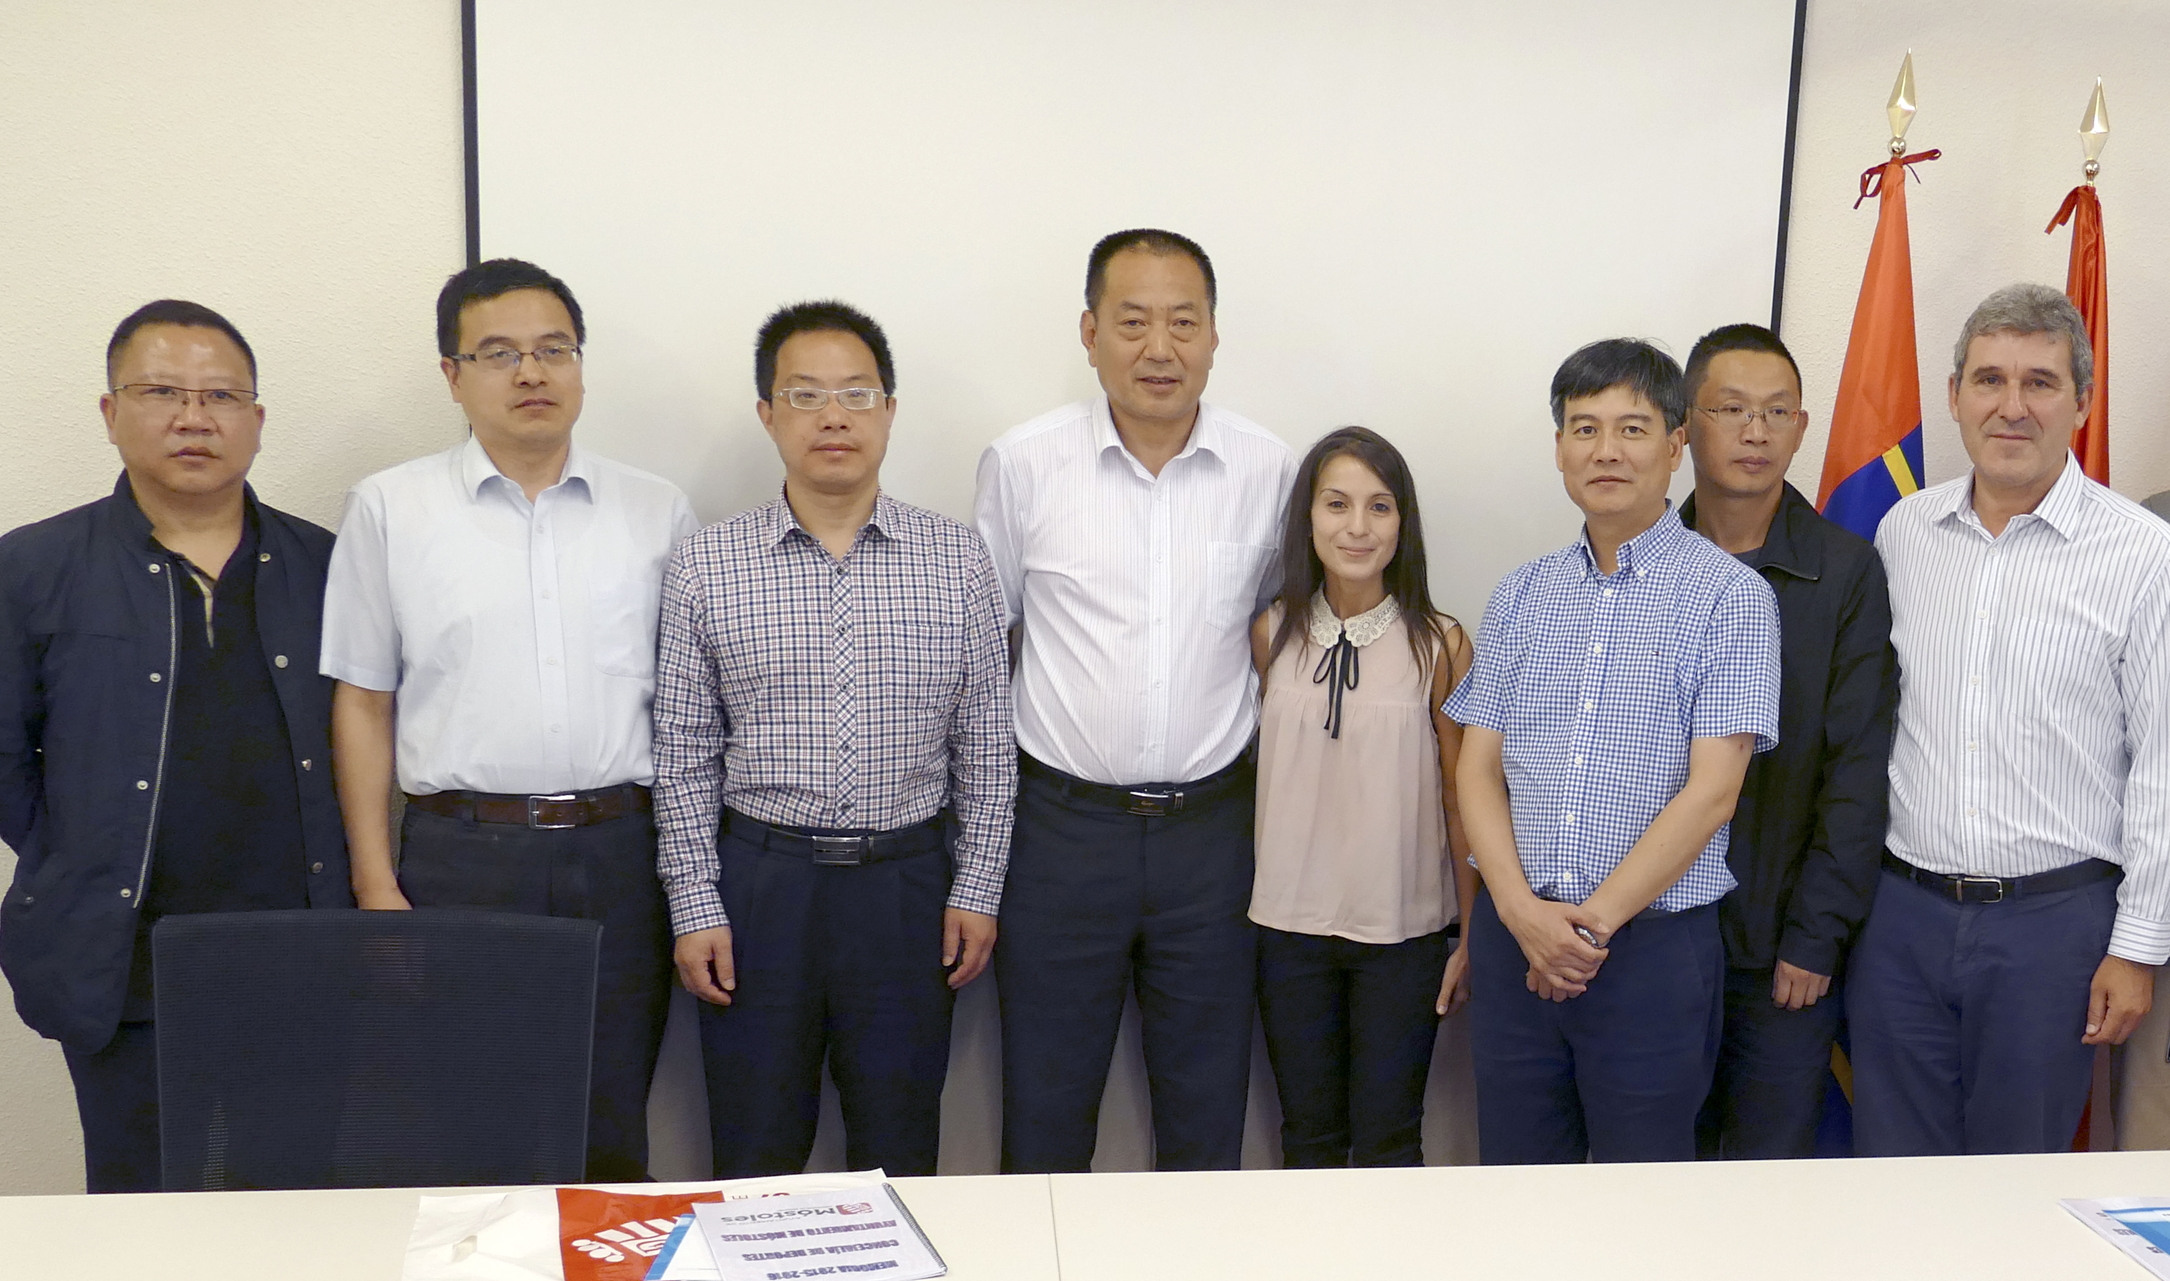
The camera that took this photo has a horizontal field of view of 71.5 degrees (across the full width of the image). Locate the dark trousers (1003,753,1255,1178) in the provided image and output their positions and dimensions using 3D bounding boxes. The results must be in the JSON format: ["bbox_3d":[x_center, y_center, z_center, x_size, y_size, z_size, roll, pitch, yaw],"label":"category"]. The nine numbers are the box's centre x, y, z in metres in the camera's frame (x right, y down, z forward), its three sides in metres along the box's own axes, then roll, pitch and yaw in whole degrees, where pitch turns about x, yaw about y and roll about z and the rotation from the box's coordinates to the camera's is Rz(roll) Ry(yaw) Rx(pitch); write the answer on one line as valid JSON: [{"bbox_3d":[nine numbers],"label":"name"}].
[{"bbox_3d":[0.060,0.704,2.202,0.385,1.046,0.290,1,7,-7],"label":"dark trousers"}]

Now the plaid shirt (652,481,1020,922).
[{"bbox_3d":[-0.342,0.095,2.060,0.490,0.600,0.280,1,7,-9],"label":"plaid shirt"}]

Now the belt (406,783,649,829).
[{"bbox_3d":[-0.788,0.231,2.140,0.355,0.055,0.270,-1,7,-22],"label":"belt"}]

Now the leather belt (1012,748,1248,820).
[{"bbox_3d":[0.071,0.205,2.140,0.345,0.060,0.270,1,7,-7],"label":"leather belt"}]

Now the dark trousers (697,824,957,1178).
[{"bbox_3d":[-0.363,0.738,2.157,0.365,0.963,0.280,1,7,-9],"label":"dark trousers"}]

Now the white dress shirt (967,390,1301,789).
[{"bbox_3d":[0.072,-0.071,2.110,0.475,0.550,0.290,1,7,-7],"label":"white dress shirt"}]

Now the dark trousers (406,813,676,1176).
[{"bbox_3d":[-0.804,0.712,2.198,0.380,0.978,0.290,-1,7,-22],"label":"dark trousers"}]

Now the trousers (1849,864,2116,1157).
[{"bbox_3d":[1.224,0.791,2.087,0.380,0.973,0.290,6,8,33],"label":"trousers"}]

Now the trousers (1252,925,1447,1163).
[{"bbox_3d":[0.381,0.776,2.220,0.320,0.840,0.250,3,7,8],"label":"trousers"}]

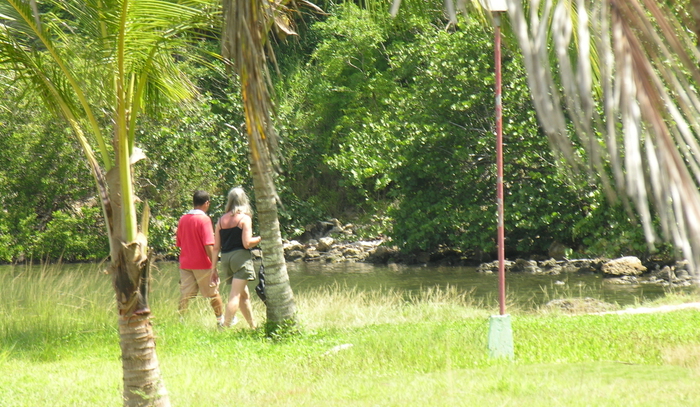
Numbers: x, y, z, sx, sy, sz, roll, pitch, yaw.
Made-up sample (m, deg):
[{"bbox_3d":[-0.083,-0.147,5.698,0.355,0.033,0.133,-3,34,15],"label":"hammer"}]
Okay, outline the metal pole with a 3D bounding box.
[{"bbox_3d":[1.555,-0.414,53.000,0.062,3.149,0.062,-1,2,0],"label":"metal pole"}]

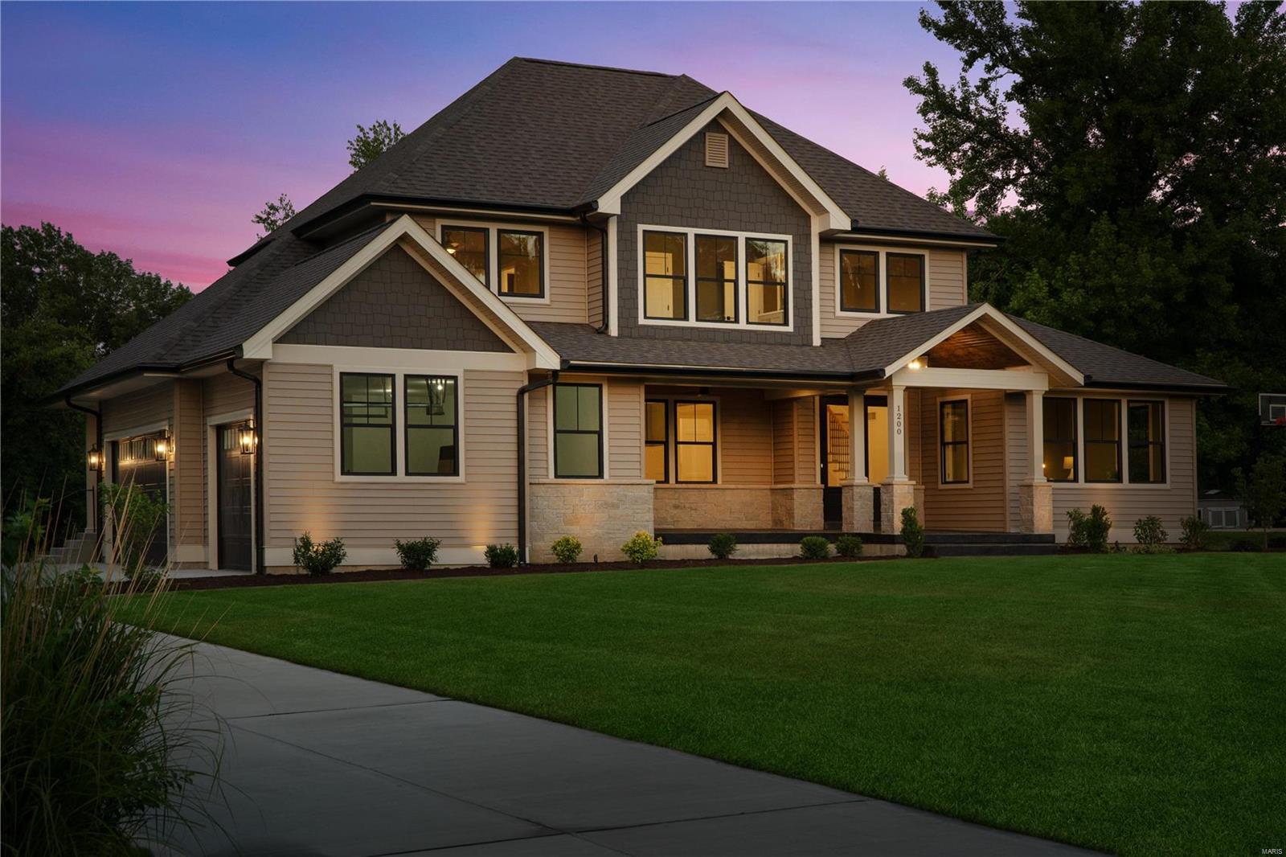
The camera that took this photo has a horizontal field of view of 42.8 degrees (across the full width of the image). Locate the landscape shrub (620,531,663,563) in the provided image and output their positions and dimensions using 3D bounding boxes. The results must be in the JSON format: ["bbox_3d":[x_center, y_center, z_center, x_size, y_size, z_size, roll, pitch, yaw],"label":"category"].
[{"bbox_3d":[-0.034,1.992,27.500,0.670,0.550,0.650,-1,-2,0],"label":"landscape shrub"}]

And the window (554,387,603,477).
[{"bbox_3d":[-1.084,0.049,27.348,0.909,1.588,0.100,1,-3,-25],"label":"window"}]

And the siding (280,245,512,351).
[{"bbox_3d":[-3.819,-2.056,25.664,3.927,1.637,0.080,1,-3,-25],"label":"siding"}]

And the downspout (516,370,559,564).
[{"bbox_3d":[-1.659,0.608,25.828,0.643,3.045,0.221,0,-2,-22],"label":"downspout"}]

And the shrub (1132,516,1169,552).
[{"bbox_3d":[9.627,1.991,31.104,0.648,0.673,0.648,1,-3,-25],"label":"shrub"}]

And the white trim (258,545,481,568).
[{"bbox_3d":[-3.854,1.980,25.412,4.002,0.273,0.050,1,-3,-25],"label":"white trim"}]

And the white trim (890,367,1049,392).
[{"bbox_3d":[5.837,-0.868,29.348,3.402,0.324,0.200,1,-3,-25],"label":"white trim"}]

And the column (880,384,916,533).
[{"bbox_3d":[4.426,0.566,28.649,0.460,2.567,0.460,1,-3,-25],"label":"column"}]

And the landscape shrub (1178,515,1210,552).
[{"bbox_3d":[10.400,1.971,31.000,0.600,0.680,0.600,0,-2,-26],"label":"landscape shrub"}]

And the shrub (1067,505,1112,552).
[{"bbox_3d":[8.174,1.831,30.100,0.820,0.860,0.700,0,-2,-26],"label":"shrub"}]

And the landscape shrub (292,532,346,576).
[{"bbox_3d":[-4.882,1.884,24.750,0.800,0.650,0.740,0,-2,-26],"label":"landscape shrub"}]

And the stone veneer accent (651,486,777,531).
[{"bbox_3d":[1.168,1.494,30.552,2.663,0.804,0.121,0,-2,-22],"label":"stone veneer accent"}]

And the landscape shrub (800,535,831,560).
[{"bbox_3d":[2.950,2.023,28.039,0.533,0.412,0.513,0,-2,0],"label":"landscape shrub"}]

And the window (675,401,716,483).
[{"bbox_3d":[0.983,0.242,30.502,0.844,1.558,0.100,0,-2,-22],"label":"window"}]

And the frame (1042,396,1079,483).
[{"bbox_3d":[7.798,0.217,30.830,0.880,1.600,0.100,0,-2,-26],"label":"frame"}]

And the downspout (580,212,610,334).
[{"bbox_3d":[-0.847,-2.744,29.150,0.500,2.160,0.150,0,-2,-25],"label":"downspout"}]

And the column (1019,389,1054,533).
[{"bbox_3d":[7.016,0.591,29.300,0.420,2.540,0.420,0,-2,-26],"label":"column"}]

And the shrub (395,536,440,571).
[{"bbox_3d":[-3.381,1.874,24.622,0.693,0.533,0.663,0,-2,-22],"label":"shrub"}]

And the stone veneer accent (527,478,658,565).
[{"bbox_3d":[-0.870,1.562,27.620,2.320,1.380,0.160,0,-2,-26],"label":"stone veneer accent"}]

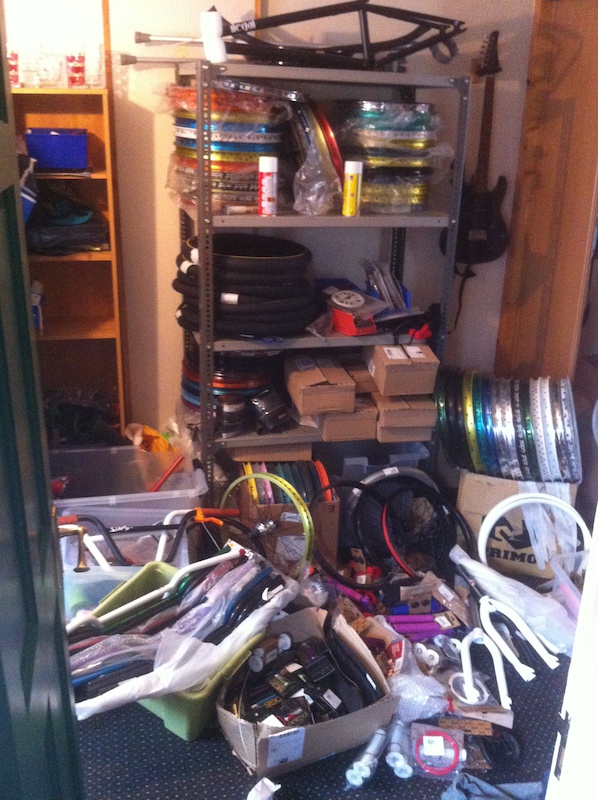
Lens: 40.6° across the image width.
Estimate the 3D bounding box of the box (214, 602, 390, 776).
[{"bbox_3d":[-0.013,0.842,2.408,0.400,0.170,0.430,-6,20,-22],"label":"box"}]

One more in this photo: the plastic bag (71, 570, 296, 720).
[{"bbox_3d":[-0.297,0.685,2.298,0.180,0.140,0.690,19,25,41],"label":"plastic bag"}]

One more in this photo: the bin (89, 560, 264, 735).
[{"bbox_3d":[-0.392,0.772,2.517,0.580,0.210,0.420,15,23,34],"label":"bin"}]

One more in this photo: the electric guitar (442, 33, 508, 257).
[{"bbox_3d":[0.786,-1.033,3.382,0.320,0.940,0.070,-4,20,-18],"label":"electric guitar"}]

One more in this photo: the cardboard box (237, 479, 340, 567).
[{"bbox_3d":[-0.065,0.456,3.350,0.385,0.300,0.420,-1,19,-10],"label":"cardboard box"}]

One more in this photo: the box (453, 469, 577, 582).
[{"bbox_3d":[0.886,0.440,3.348,0.450,0.390,0.400,6,19,11],"label":"box"}]

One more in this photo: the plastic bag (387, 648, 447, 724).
[{"bbox_3d":[0.359,0.866,2.451,0.170,0.120,0.170,2,19,-1],"label":"plastic bag"}]

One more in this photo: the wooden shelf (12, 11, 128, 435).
[{"bbox_3d":[-0.875,-0.342,2.974,0.410,2.000,0.230,-1,19,-9],"label":"wooden shelf"}]

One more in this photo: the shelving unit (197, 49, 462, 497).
[{"bbox_3d":[0.050,-0.266,3.099,0.927,1.833,0.412,-4,20,-18],"label":"shelving unit"}]

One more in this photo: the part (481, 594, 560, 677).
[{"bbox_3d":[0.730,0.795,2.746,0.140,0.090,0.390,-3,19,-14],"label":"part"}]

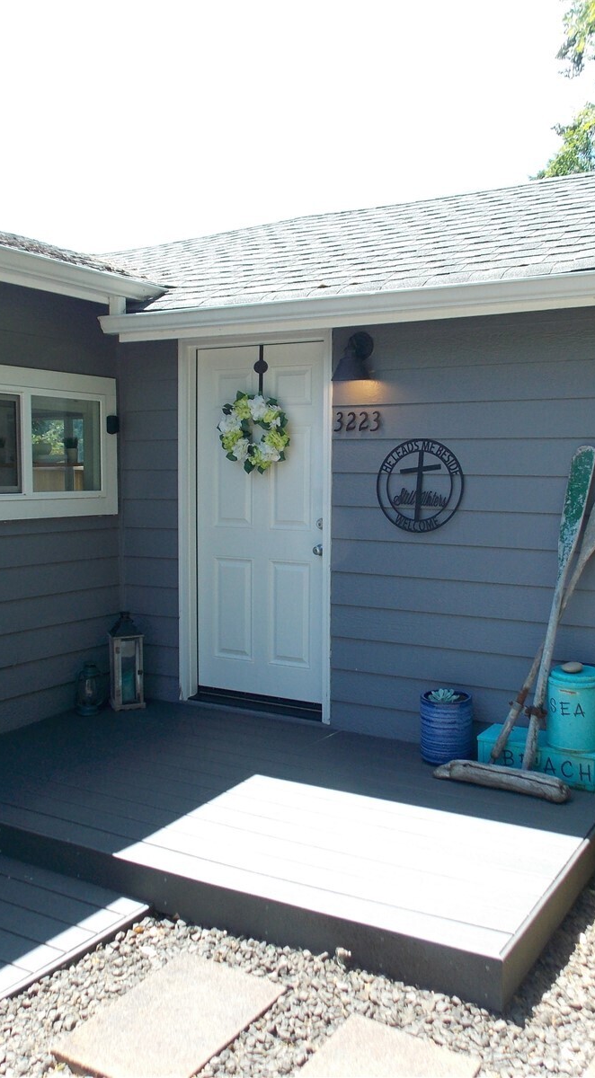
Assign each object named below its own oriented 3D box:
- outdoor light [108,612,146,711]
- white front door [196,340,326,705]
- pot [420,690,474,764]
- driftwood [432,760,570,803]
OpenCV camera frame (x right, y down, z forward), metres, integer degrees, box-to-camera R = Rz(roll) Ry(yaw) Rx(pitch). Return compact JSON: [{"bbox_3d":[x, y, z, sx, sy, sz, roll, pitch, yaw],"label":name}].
[{"bbox_3d":[-0.998,0.715,5.635,0.178,0.545,0.178,-2,5,-24],"label":"outdoor light"},{"bbox_3d":[-0.202,-0.092,5.462,0.901,1.998,0.055,3,5,31],"label":"white front door"},{"bbox_3d":[0.717,0.913,4.606,0.242,0.305,0.242,0,4,0],"label":"pot"},{"bbox_3d":[0.893,1.058,4.247,0.620,0.100,0.100,3,5,28],"label":"driftwood"}]

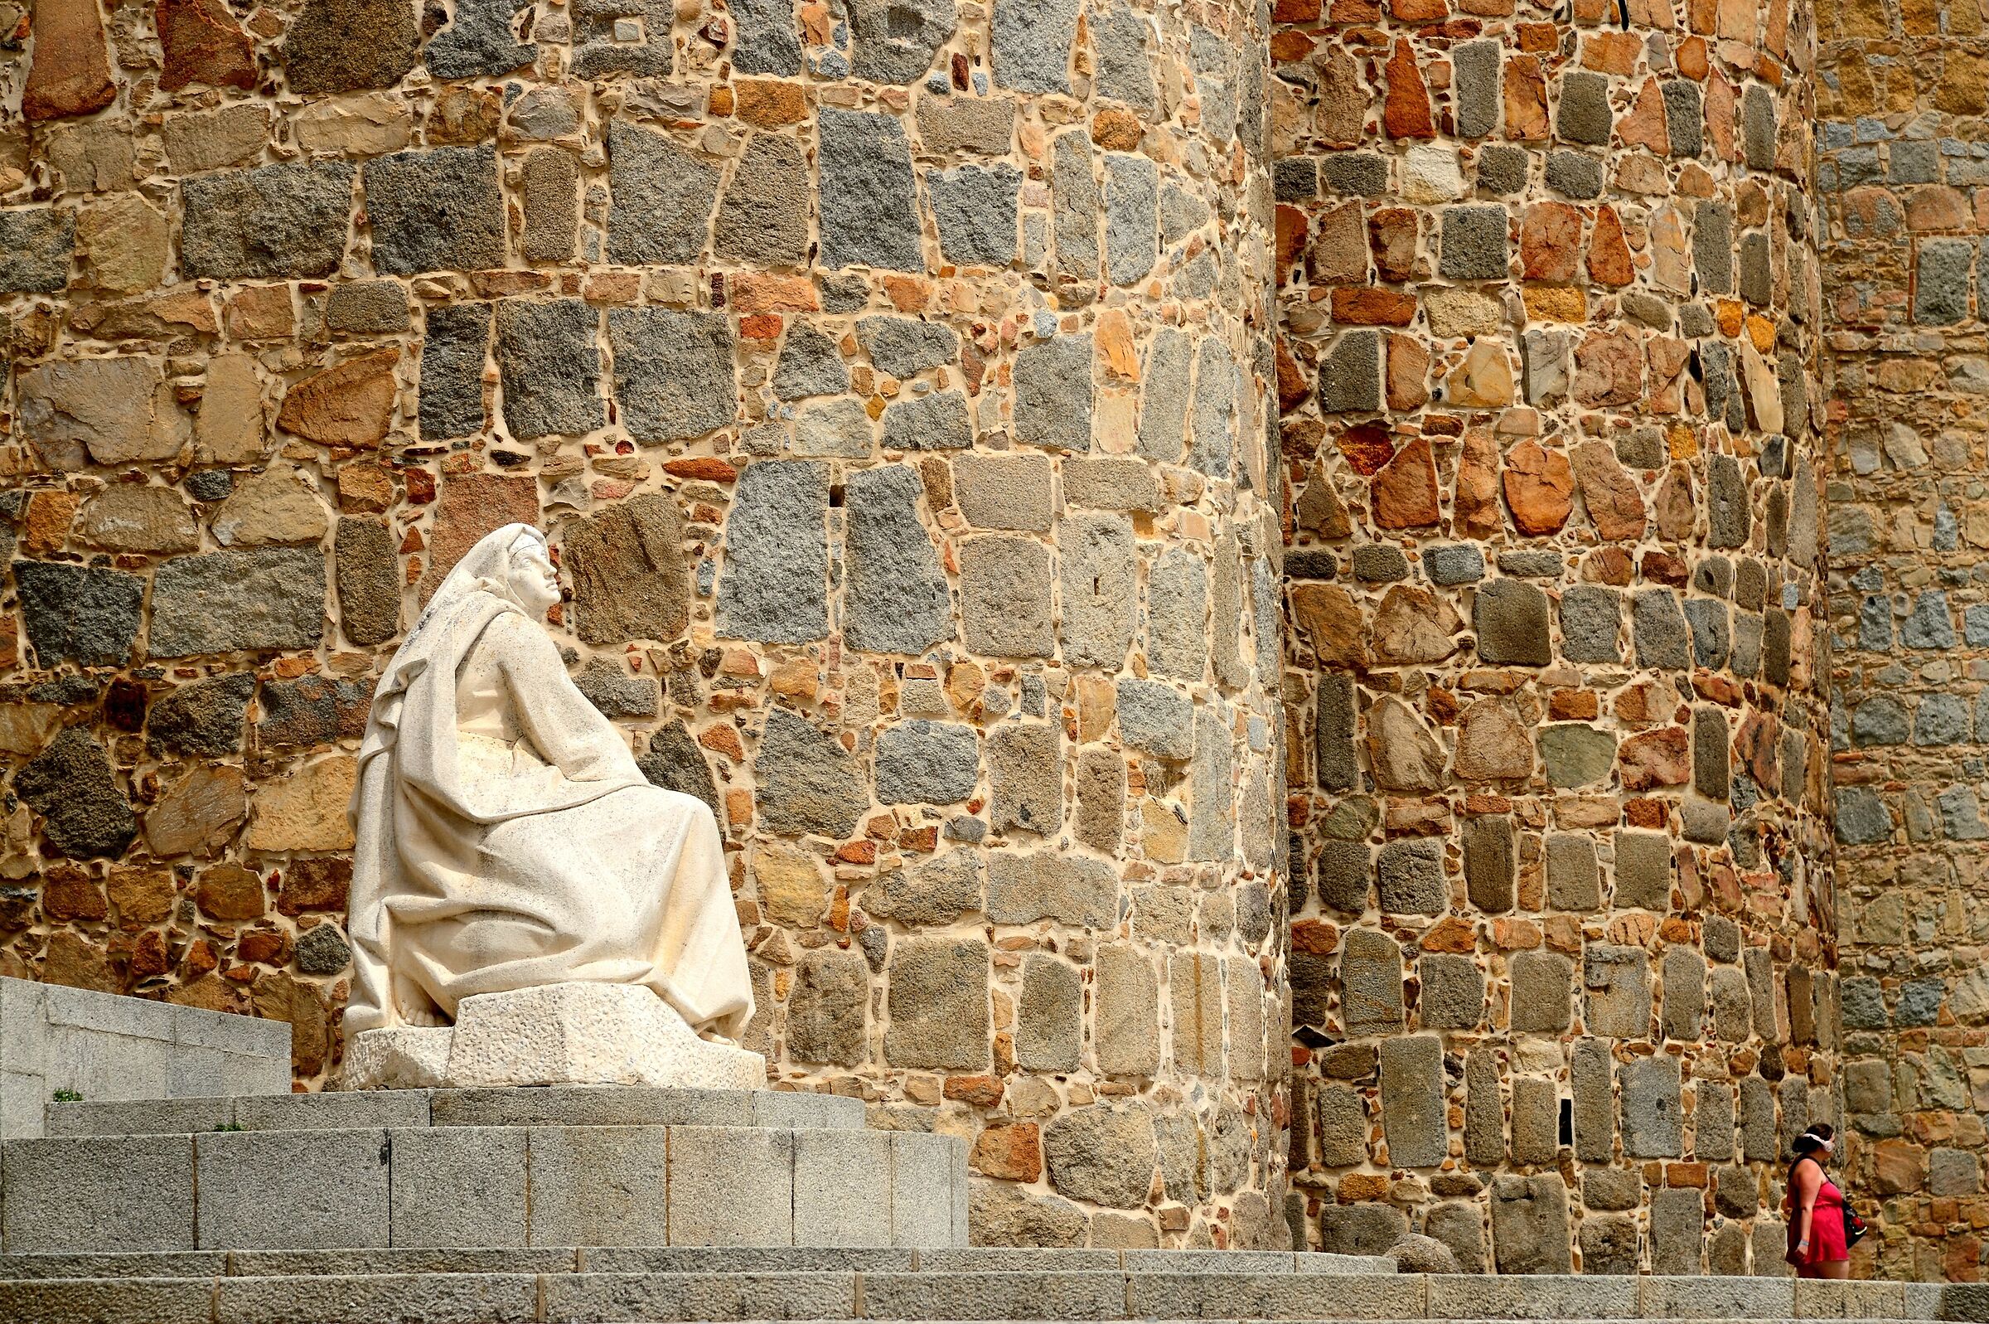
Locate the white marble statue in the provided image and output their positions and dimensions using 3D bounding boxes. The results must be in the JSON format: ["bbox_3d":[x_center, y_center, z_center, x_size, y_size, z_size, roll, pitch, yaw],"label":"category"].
[{"bbox_3d":[-1.887,0.512,28.000,1.600,2.200,1.150,-2,-6,14],"label":"white marble statue"}]

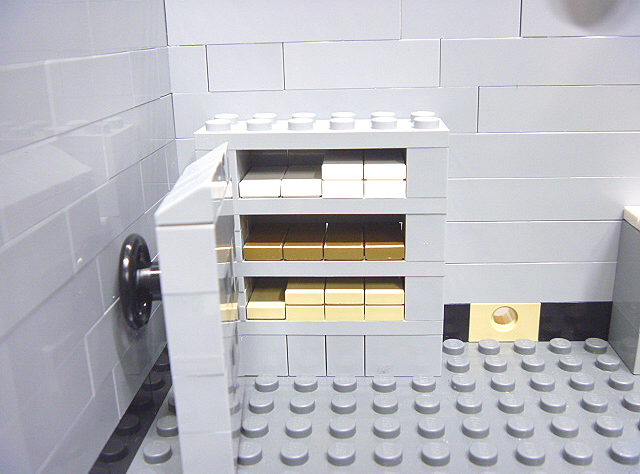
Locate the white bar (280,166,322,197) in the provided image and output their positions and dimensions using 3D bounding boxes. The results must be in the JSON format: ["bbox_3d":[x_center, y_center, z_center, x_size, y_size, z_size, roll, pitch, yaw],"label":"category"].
[{"bbox_3d":[-0.003,-0.011,0.132,0.008,0.003,0.016,0,17,3],"label":"white bar"}]

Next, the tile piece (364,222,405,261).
[{"bbox_3d":[0.013,0.001,0.135,0.008,0.003,0.016,0,17,3],"label":"tile piece"}]

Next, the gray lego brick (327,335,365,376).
[{"bbox_3d":[0.006,0.023,0.139,0.008,0.010,0.011,0,17,4],"label":"gray lego brick"}]

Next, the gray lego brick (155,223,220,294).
[{"bbox_3d":[-0.018,0.001,0.095,0.008,0.010,0.016,-2,17,-1],"label":"gray lego brick"}]

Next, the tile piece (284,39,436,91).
[{"bbox_3d":[0.009,-0.036,0.136,0.032,0.010,0.008,0,17,3],"label":"tile piece"}]

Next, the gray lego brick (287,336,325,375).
[{"bbox_3d":[-0.002,0.022,0.142,0.008,0.010,0.016,0,17,3],"label":"gray lego brick"}]

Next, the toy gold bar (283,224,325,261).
[{"bbox_3d":[-0.003,0.001,0.136,0.008,0.003,0.016,0,17,3],"label":"toy gold bar"}]

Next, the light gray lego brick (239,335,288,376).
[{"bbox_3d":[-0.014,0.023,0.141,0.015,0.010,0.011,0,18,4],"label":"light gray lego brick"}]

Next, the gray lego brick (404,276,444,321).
[{"bbox_3d":[0.021,0.010,0.137,0.008,0.010,0.016,0,17,3],"label":"gray lego brick"}]

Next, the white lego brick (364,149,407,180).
[{"bbox_3d":[0.013,-0.014,0.130,0.008,0.003,0.016,0,18,4],"label":"white lego brick"}]

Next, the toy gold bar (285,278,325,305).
[{"bbox_3d":[-0.003,0.010,0.139,0.008,0.003,0.016,0,17,3],"label":"toy gold bar"}]

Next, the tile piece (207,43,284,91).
[{"bbox_3d":[-0.015,-0.036,0.137,0.016,0.010,0.008,0,17,3],"label":"tile piece"}]

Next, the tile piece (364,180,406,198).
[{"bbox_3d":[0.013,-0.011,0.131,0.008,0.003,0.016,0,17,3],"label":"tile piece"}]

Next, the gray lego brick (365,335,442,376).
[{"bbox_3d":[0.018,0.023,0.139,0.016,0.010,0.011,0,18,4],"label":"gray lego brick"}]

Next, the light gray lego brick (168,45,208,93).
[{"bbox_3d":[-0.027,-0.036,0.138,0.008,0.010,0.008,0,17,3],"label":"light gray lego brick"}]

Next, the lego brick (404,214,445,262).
[{"bbox_3d":[0.021,-0.002,0.133,0.008,0.010,0.016,0,18,4],"label":"lego brick"}]

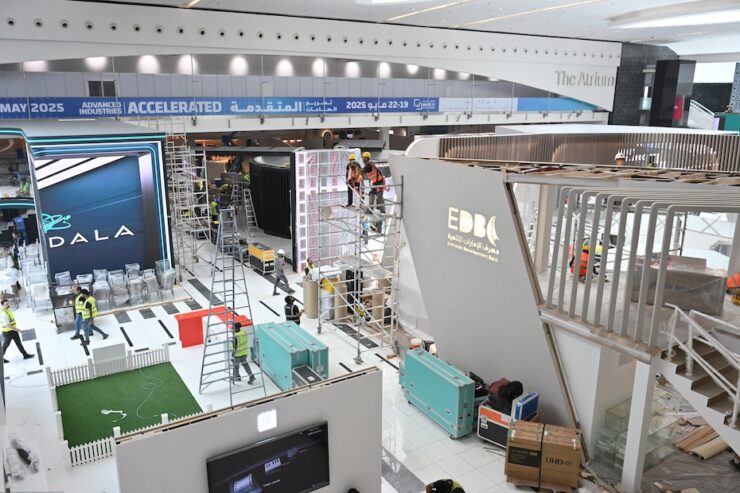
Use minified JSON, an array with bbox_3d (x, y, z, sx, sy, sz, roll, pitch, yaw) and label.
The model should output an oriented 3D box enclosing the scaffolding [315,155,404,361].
[{"bbox_3d":[-0.385,0.296,18.021,1.450,5.650,2.600,-9,17,-31],"label":"scaffolding"}]

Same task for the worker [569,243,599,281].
[{"bbox_3d":[5.266,0.404,14.561,0.650,1.000,0.600,-9,17,-31],"label":"worker"}]

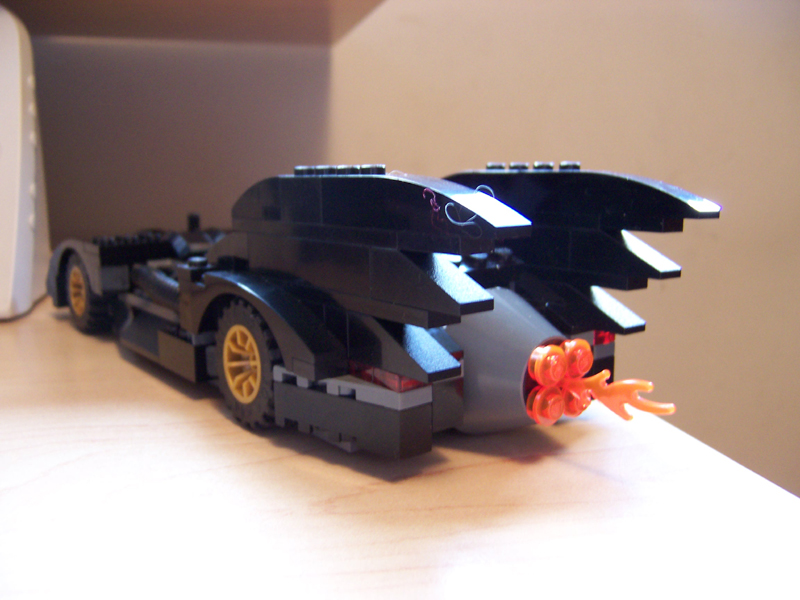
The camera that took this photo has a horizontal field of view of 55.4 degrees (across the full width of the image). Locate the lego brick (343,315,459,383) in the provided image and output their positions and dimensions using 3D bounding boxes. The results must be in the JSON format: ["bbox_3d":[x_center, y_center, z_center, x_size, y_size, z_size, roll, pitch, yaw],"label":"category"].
[{"bbox_3d":[0.000,0.008,0.142,0.008,0.010,0.024,-9,12,-39],"label":"lego brick"}]

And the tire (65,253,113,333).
[{"bbox_3d":[-0.111,-0.003,0.280,0.014,0.030,0.030,-9,12,-39],"label":"tire"}]

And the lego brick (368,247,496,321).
[{"bbox_3d":[0.005,-0.004,0.134,0.008,0.010,0.024,-9,12,-39],"label":"lego brick"}]

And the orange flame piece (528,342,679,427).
[{"bbox_3d":[0.038,0.017,0.142,0.016,0.017,0.028,-9,12,-39],"label":"orange flame piece"}]

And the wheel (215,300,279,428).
[{"bbox_3d":[-0.031,0.014,0.179,0.014,0.030,0.030,-9,12,-39],"label":"wheel"}]

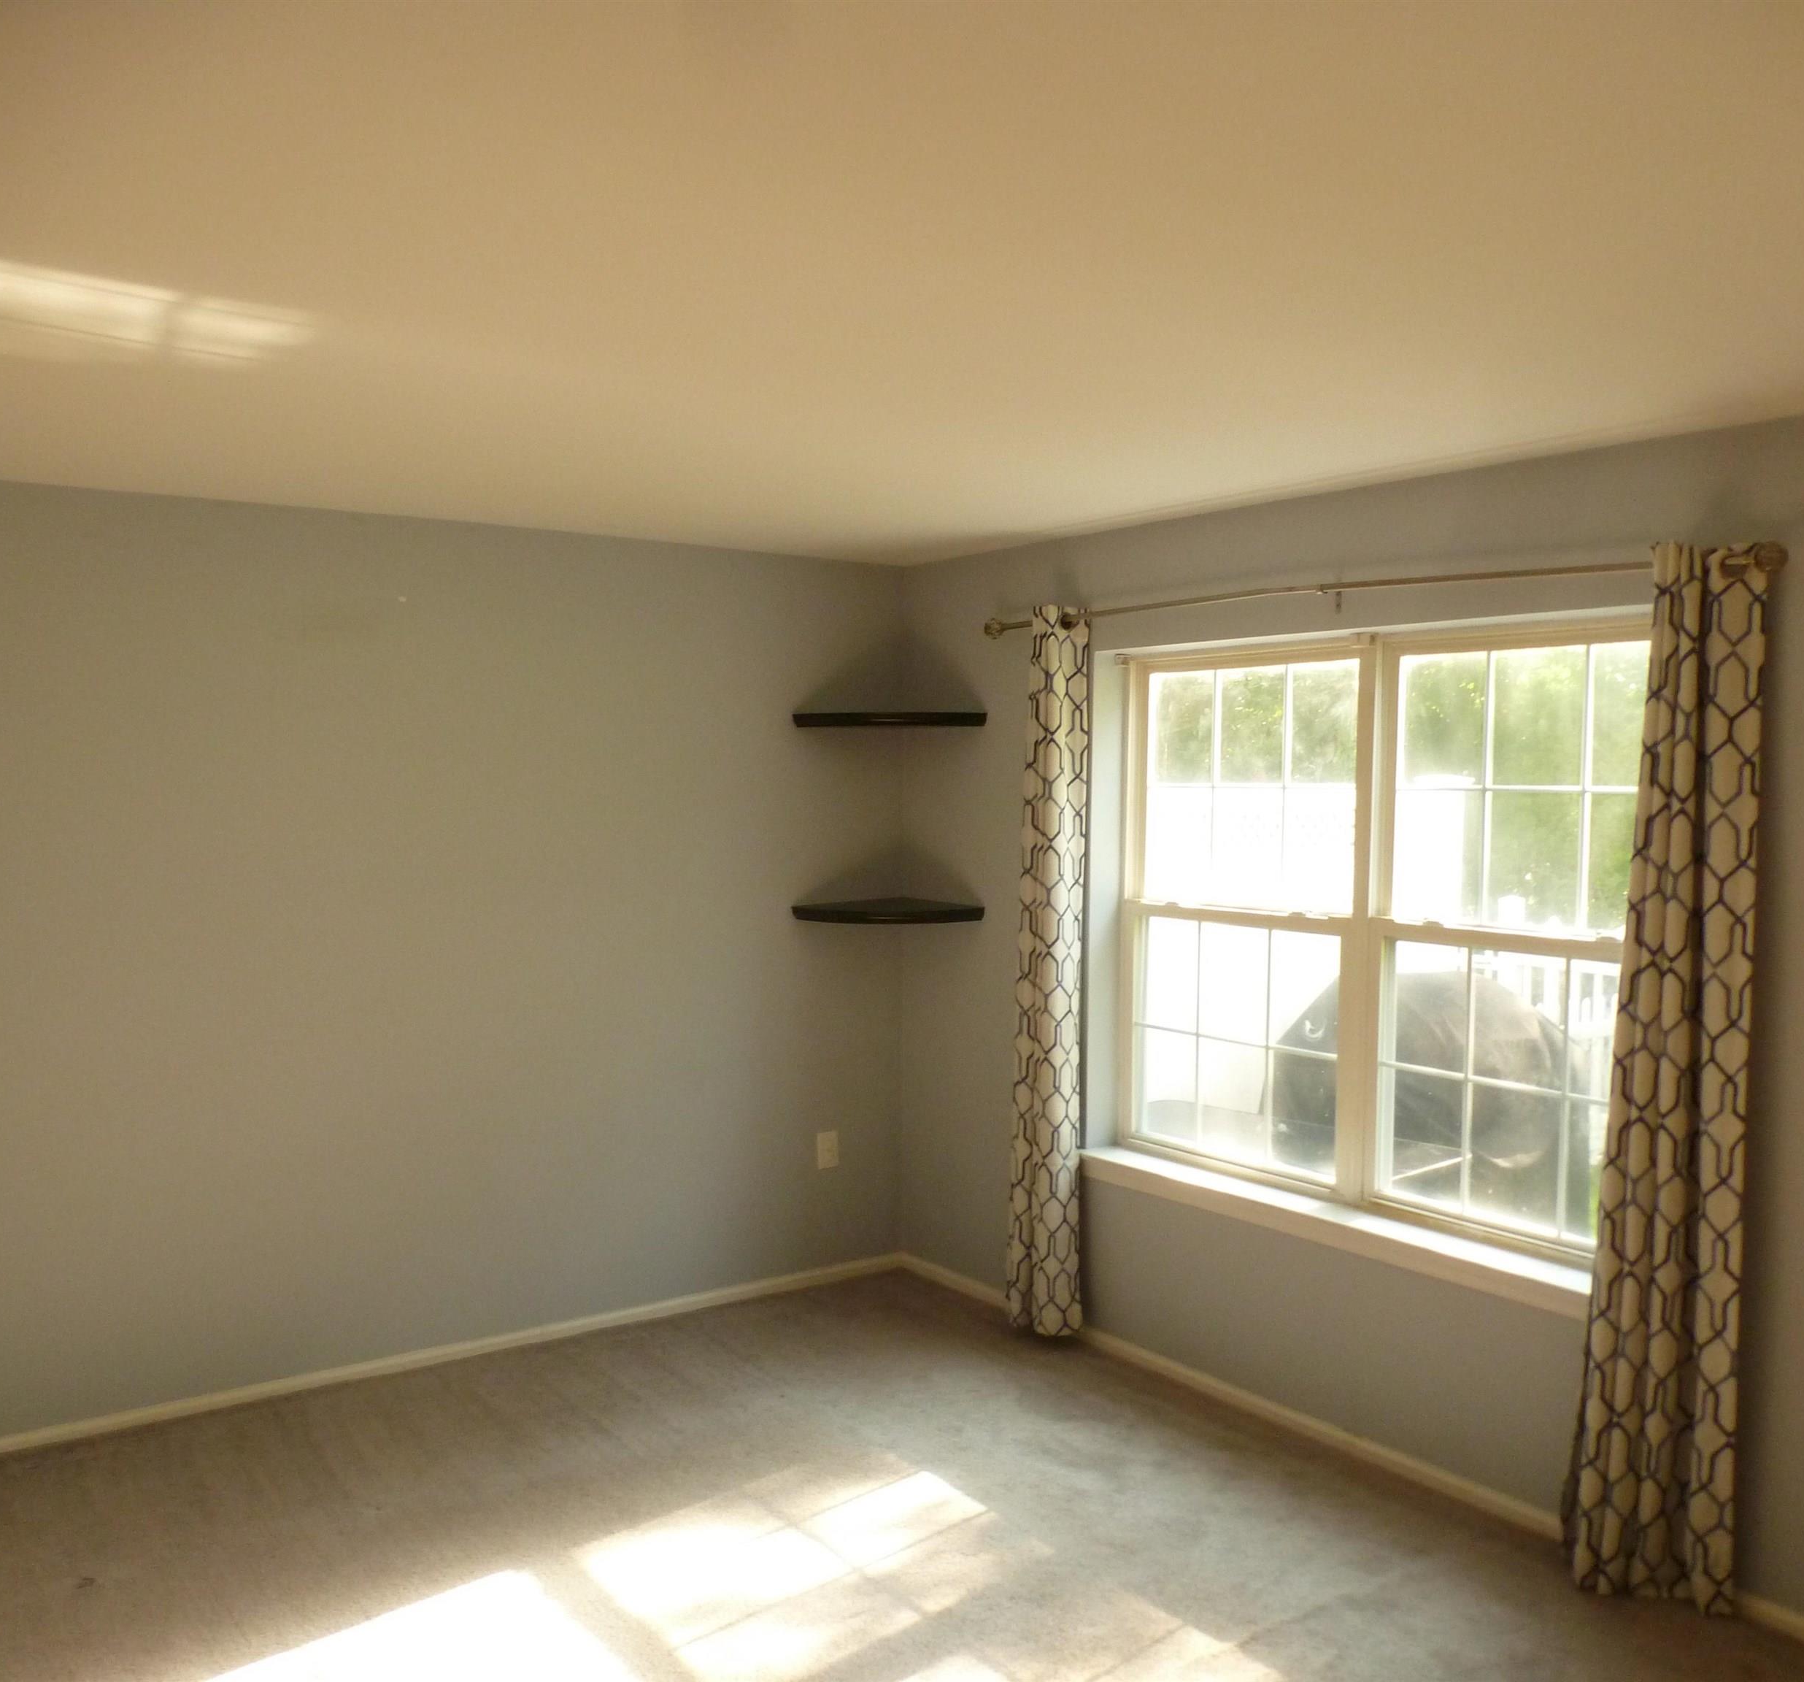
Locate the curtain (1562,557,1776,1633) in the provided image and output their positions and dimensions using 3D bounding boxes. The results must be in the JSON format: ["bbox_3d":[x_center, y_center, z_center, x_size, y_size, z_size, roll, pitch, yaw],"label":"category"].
[{"bbox_3d":[1.560,0.474,3.183,0.138,2.157,0.325,-2,3,-38],"label":"curtain"}]

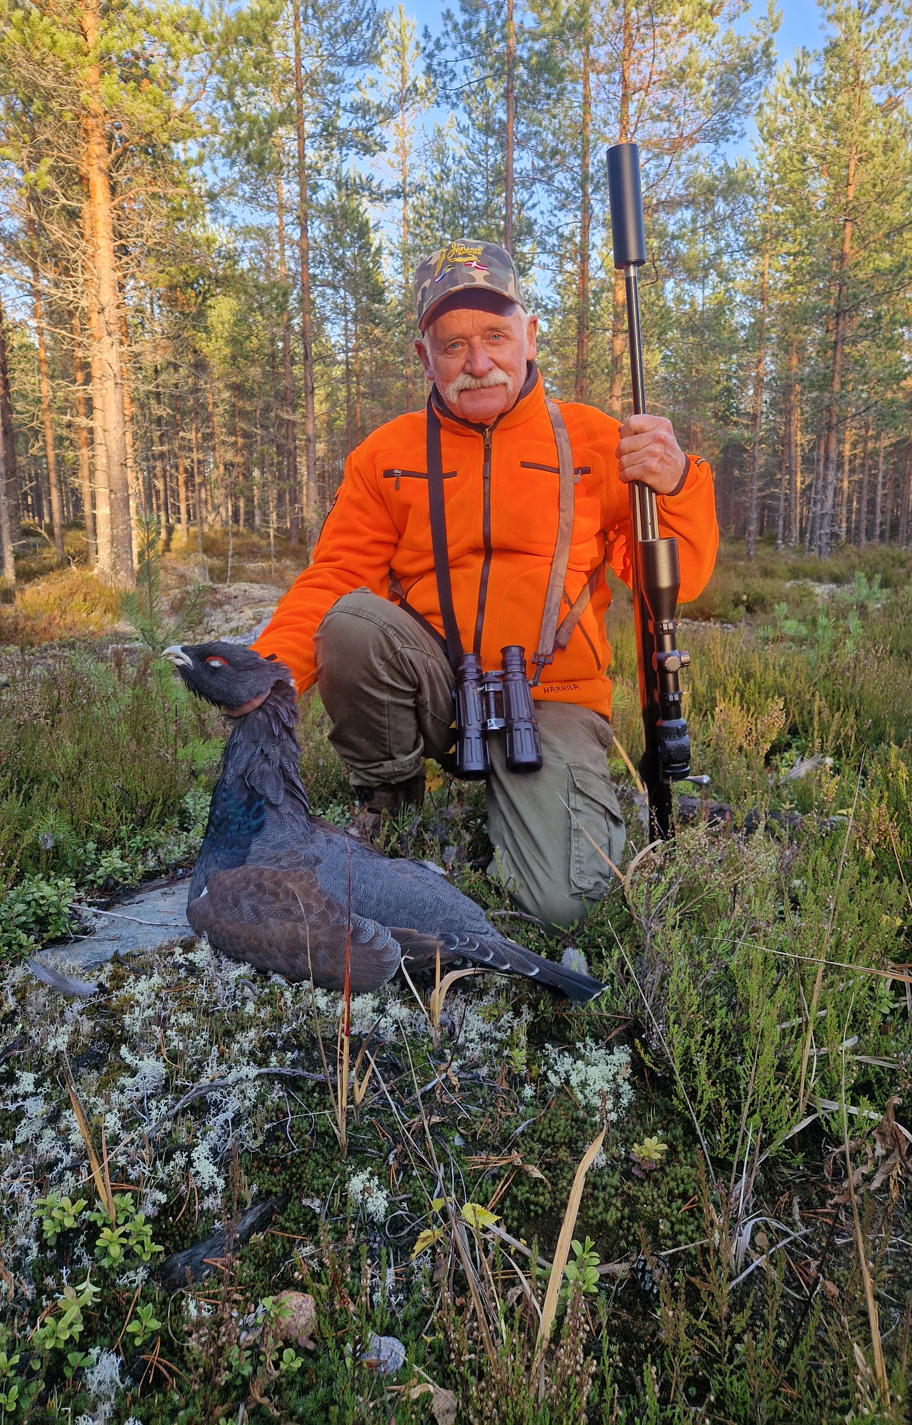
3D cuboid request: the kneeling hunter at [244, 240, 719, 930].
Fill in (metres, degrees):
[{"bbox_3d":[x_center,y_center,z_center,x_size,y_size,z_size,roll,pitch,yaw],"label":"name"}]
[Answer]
[{"bbox_3d":[0.054,-0.203,1.670,0.780,1.120,0.720,0,10,4],"label":"kneeling hunter"}]

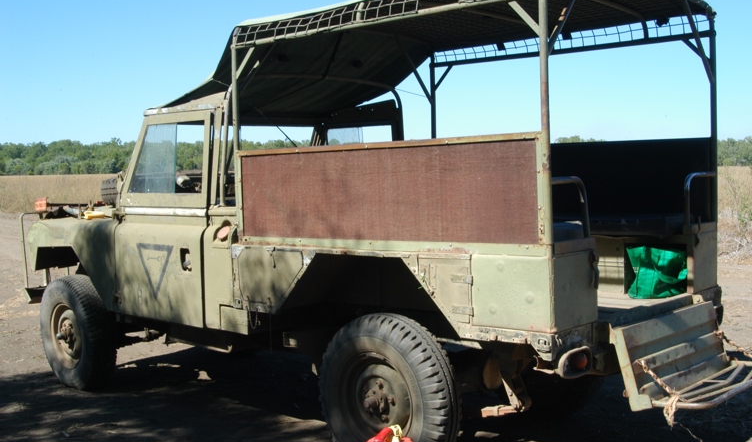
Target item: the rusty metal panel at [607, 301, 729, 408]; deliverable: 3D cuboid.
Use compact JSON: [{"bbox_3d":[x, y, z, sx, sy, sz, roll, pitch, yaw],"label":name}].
[{"bbox_3d":[1.362,0.577,3.981,0.061,0.323,1.050,-18,-9,40],"label":"rusty metal panel"}]

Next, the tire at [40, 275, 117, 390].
[{"bbox_3d":[-2.069,0.765,6.113,0.778,0.778,0.202,2,4,41],"label":"tire"}]

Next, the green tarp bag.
[{"bbox_3d":[1.424,0.261,4.434,0.293,0.263,0.212,-1,3,-5],"label":"green tarp bag"}]

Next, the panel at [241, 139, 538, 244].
[{"bbox_3d":[-0.029,-0.122,4.046,1.768,0.424,0.040,1,3,41],"label":"panel"}]

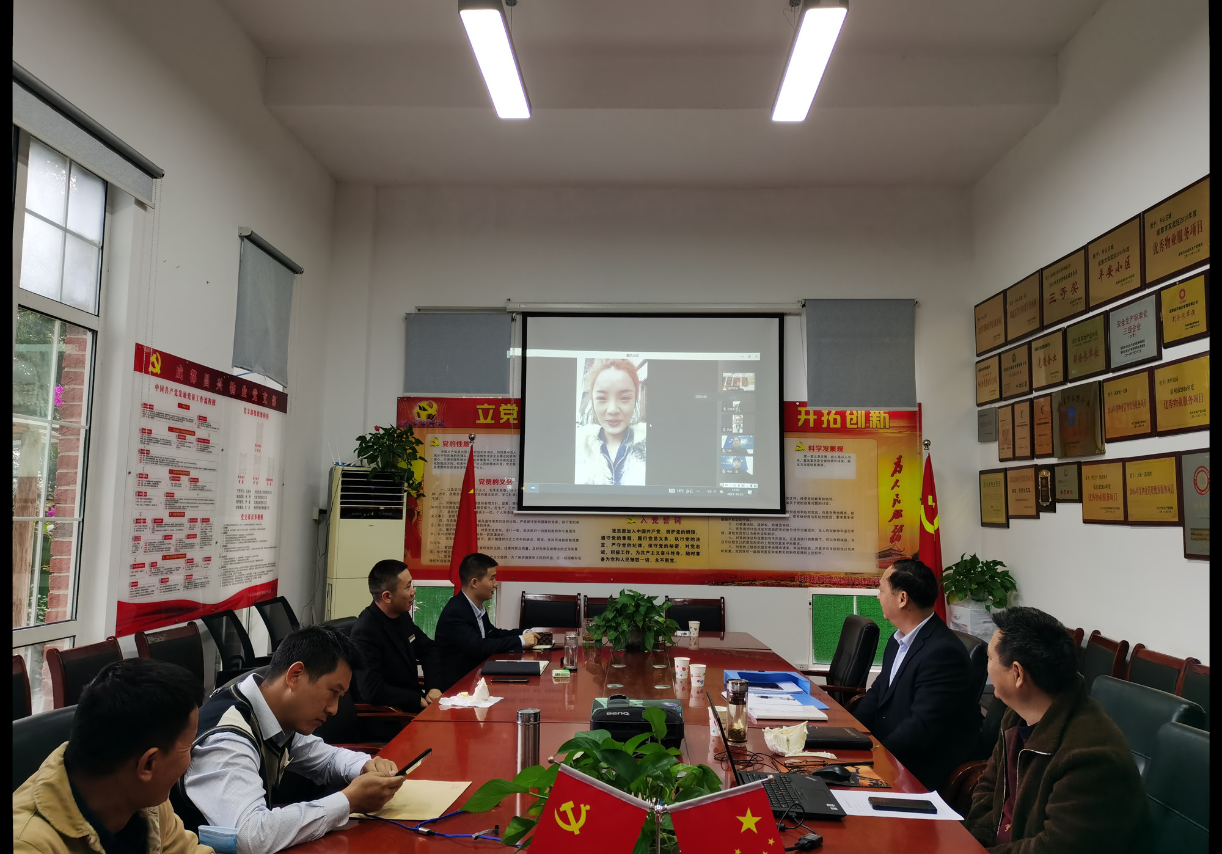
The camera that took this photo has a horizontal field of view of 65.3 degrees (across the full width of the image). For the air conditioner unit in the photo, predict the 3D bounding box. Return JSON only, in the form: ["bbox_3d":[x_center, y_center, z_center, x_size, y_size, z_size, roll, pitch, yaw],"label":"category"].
[{"bbox_3d":[-1.804,1.219,6.986,0.500,1.830,0.320,4,-7,-31],"label":"air conditioner unit"}]

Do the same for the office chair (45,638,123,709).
[{"bbox_3d":[-1.961,1.385,3.967,0.580,0.930,0.550,1,-6,2],"label":"office chair"}]

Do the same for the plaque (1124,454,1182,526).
[{"bbox_3d":[2.890,0.341,5.089,0.025,0.366,0.500,1,-5,0],"label":"plaque"}]

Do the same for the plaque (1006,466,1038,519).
[{"bbox_3d":[2.895,0.463,6.699,0.025,0.367,0.513,1,-5,0],"label":"plaque"}]

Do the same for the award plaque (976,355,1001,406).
[{"bbox_3d":[2.715,-0.327,6.833,0.020,0.327,0.450,1,-5,1],"label":"award plaque"}]

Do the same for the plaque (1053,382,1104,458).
[{"bbox_3d":[2.773,-0.031,5.638,0.030,0.411,0.623,1,-5,2],"label":"plaque"}]

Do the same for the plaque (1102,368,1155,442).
[{"bbox_3d":[2.836,-0.107,5.226,0.022,0.362,0.490,1,-6,2],"label":"plaque"}]

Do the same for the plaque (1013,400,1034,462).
[{"bbox_3d":[2.875,0.022,6.644,0.022,0.410,0.275,1,-6,2],"label":"plaque"}]

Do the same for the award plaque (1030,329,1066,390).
[{"bbox_3d":[2.787,-0.414,6.043,0.025,0.339,0.477,1,-5,2],"label":"award plaque"}]

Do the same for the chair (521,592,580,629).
[{"bbox_3d":[-0.449,1.629,6.519,0.460,0.941,0.560,1,-5,2],"label":"chair"}]

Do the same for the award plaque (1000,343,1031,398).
[{"bbox_3d":[2.883,-0.387,6.775,0.022,0.353,0.485,1,-6,2],"label":"award plaque"}]

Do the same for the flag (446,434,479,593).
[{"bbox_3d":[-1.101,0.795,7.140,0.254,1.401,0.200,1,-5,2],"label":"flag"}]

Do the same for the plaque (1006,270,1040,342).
[{"bbox_3d":[2.911,-0.833,6.725,0.025,0.413,0.578,1,-5,0],"label":"plaque"}]

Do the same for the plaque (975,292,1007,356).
[{"bbox_3d":[2.901,-0.783,7.287,0.022,0.400,0.585,1,-6,2],"label":"plaque"}]

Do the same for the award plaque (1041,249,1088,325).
[{"bbox_3d":[2.696,-0.814,5.652,0.020,0.398,0.560,1,-5,1],"label":"award plaque"}]

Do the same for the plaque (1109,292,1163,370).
[{"bbox_3d":[2.759,-0.488,5.007,0.025,0.344,0.510,1,-5,2],"label":"plaque"}]

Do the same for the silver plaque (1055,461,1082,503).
[{"bbox_3d":[2.852,0.349,5.939,0.022,0.245,0.310,1,-6,2],"label":"silver plaque"}]

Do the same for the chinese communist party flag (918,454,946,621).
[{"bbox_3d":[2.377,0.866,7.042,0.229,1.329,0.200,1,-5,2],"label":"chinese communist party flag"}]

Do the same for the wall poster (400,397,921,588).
[{"bbox_3d":[0.371,0.509,7.456,4.070,1.430,0.025,1,-5,2],"label":"wall poster"}]

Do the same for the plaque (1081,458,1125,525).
[{"bbox_3d":[2.669,0.354,5.149,0.020,0.344,0.463,1,-5,1],"label":"plaque"}]

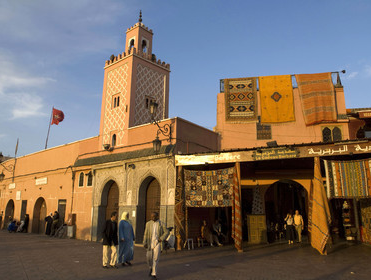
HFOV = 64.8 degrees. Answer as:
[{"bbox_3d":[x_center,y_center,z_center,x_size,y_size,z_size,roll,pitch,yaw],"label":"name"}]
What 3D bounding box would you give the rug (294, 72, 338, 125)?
[{"bbox_3d":[7.723,-2.431,17.168,2.050,3.200,0.150,-2,-14,8],"label":"rug"}]

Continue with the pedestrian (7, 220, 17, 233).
[{"bbox_3d":[-14.300,7.160,24.195,0.650,0.970,0.550,-4,-14,17],"label":"pedestrian"}]

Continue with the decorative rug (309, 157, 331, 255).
[{"bbox_3d":[5.620,2.695,12.414,0.780,4.000,0.450,-4,-14,17],"label":"decorative rug"}]

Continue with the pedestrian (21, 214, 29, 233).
[{"bbox_3d":[-13.668,7.161,25.115,0.450,1.580,0.500,7,-15,-25],"label":"pedestrian"}]

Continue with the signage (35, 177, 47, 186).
[{"bbox_3d":[-12.630,3.673,25.559,2.050,0.600,0.080,-11,-18,38],"label":"signage"}]

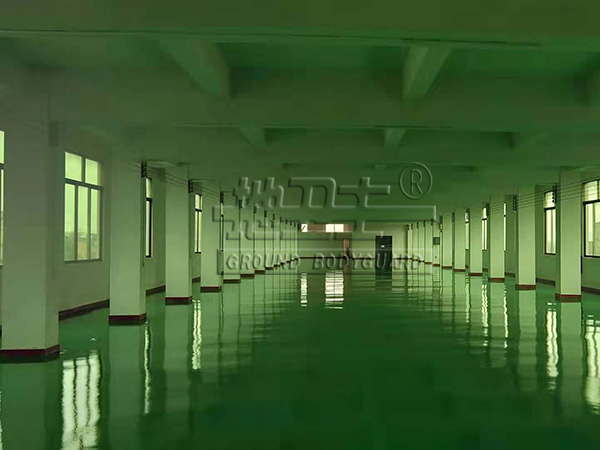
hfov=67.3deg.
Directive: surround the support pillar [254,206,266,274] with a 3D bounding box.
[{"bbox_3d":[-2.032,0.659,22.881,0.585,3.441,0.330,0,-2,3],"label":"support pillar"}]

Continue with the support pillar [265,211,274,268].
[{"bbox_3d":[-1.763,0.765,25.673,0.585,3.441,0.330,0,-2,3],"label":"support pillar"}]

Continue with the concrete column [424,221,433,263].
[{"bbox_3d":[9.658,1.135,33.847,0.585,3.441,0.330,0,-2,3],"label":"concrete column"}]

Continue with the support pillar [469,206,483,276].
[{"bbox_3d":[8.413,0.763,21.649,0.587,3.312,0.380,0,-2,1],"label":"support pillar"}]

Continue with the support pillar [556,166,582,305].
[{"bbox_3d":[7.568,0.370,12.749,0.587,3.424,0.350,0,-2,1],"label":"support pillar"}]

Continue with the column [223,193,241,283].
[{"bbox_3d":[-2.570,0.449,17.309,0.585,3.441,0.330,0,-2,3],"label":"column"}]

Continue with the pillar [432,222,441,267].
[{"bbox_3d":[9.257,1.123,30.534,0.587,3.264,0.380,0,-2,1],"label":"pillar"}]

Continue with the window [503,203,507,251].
[{"bbox_3d":[10.221,0.187,22.880,0.130,2.384,1.680,0,-2,5],"label":"window"}]

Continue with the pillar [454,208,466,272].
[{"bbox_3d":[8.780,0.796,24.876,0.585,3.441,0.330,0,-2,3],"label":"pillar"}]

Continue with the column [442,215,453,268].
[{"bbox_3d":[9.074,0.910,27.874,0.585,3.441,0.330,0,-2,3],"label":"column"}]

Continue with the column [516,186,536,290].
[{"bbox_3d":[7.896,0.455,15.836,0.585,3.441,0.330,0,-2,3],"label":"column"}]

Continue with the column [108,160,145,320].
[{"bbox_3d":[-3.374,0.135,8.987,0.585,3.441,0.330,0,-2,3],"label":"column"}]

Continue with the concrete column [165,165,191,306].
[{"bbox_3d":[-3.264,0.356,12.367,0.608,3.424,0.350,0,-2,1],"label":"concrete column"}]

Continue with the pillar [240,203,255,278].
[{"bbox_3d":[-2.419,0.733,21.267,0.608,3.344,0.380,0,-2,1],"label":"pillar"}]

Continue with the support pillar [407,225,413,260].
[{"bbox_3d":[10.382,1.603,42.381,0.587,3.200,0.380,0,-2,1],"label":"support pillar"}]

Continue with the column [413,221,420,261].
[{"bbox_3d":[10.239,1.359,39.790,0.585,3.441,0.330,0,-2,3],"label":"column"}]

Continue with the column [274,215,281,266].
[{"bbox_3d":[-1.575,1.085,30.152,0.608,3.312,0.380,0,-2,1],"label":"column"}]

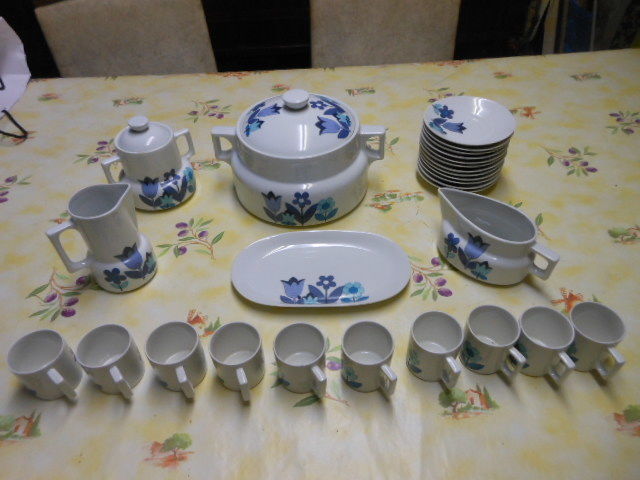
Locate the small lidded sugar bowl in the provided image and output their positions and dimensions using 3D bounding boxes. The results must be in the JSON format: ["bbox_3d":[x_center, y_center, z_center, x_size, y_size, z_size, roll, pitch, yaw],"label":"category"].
[{"bbox_3d":[-0.275,-0.134,0.754,0.147,0.131,0.120,-30,51,-25],"label":"small lidded sugar bowl"}]

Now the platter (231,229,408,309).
[{"bbox_3d":[0.002,0.044,0.641,0.243,0.024,0.142,-1,45,1],"label":"platter"}]

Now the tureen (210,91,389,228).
[{"bbox_3d":[-0.034,-0.160,0.749,0.280,0.162,0.235,0,45,2],"label":"tureen"}]

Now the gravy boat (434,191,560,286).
[{"bbox_3d":[0.236,-0.005,0.643,0.180,0.080,0.095,32,54,29],"label":"gravy boat"}]

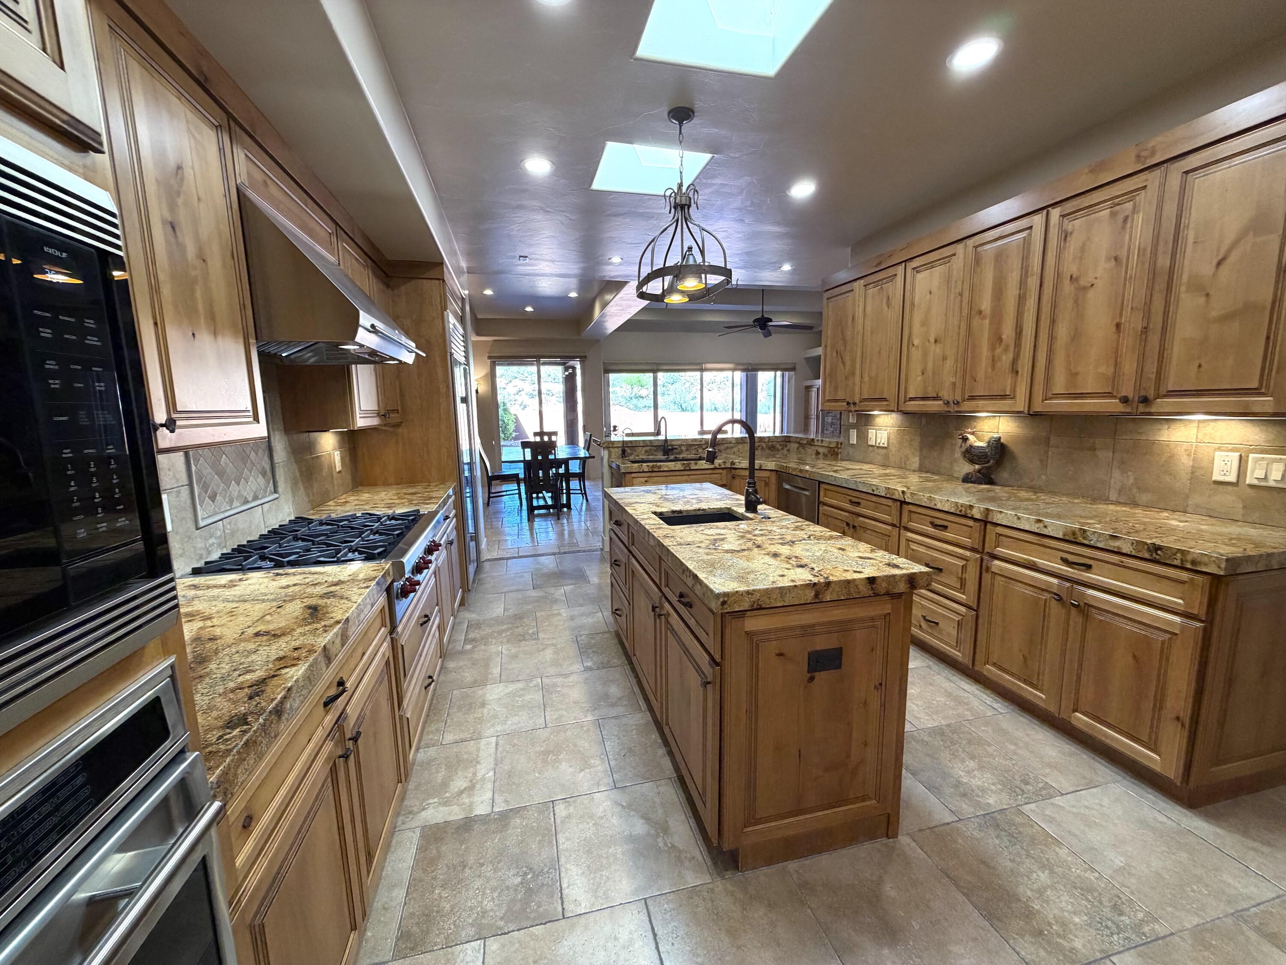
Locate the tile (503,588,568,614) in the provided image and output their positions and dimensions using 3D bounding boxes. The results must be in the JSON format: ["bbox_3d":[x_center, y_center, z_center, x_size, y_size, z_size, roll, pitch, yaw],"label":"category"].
[{"bbox_3d":[-0.809,0.896,3.925,0.450,0.012,0.450,-3,8,-13],"label":"tile"}]

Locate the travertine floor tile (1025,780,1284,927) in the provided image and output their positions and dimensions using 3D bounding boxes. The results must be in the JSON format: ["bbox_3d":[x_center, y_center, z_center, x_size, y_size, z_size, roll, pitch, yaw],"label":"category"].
[{"bbox_3d":[1.601,1.178,1.677,0.450,0.012,0.450,-3,8,-13],"label":"travertine floor tile"}]

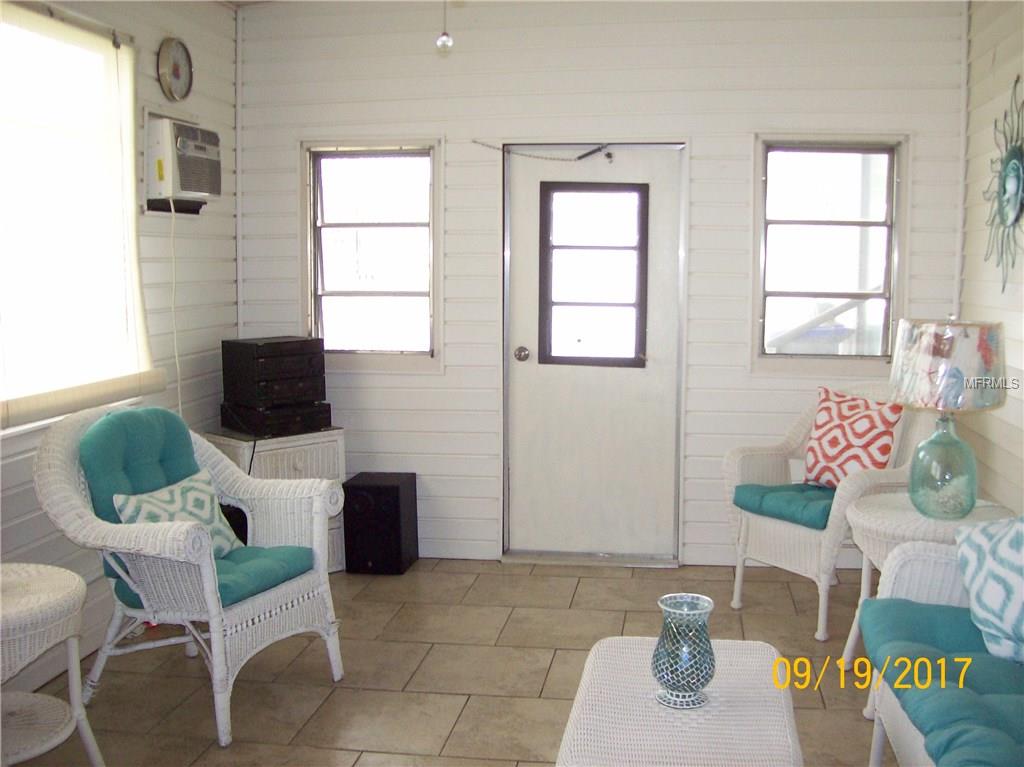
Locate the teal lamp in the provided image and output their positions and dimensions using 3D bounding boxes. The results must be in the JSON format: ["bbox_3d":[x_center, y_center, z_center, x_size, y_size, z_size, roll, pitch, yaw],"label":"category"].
[{"bbox_3d":[1.383,0.107,3.369,0.365,0.620,0.365,1,6,8],"label":"teal lamp"}]

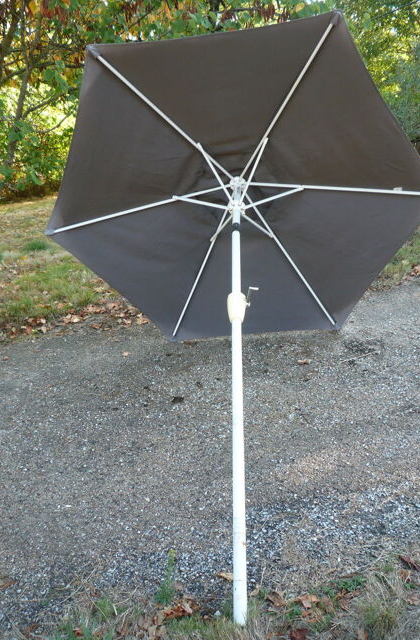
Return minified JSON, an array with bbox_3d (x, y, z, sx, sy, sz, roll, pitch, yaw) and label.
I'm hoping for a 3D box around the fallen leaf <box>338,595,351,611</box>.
[{"bbox_3d":[0.381,0.801,1.573,0.032,0.020,0.042,-6,20,0],"label":"fallen leaf"}]

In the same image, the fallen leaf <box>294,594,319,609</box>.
[{"bbox_3d":[0.277,0.807,1.590,0.068,0.020,0.035,-6,20,0],"label":"fallen leaf"}]

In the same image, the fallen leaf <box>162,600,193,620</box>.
[{"bbox_3d":[-0.094,0.844,1.611,0.085,0.022,0.045,-8,19,-6],"label":"fallen leaf"}]

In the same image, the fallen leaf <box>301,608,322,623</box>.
[{"bbox_3d":[0.285,0.830,1.557,0.057,0.016,0.036,0,20,14],"label":"fallen leaf"}]

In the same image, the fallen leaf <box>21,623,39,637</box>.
[{"bbox_3d":[-0.521,0.893,1.600,0.049,0.014,0.027,-18,23,-31],"label":"fallen leaf"}]

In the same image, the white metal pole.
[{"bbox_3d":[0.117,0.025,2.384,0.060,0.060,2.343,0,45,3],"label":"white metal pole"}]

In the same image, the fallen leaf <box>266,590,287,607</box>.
[{"bbox_3d":[0.193,0.808,1.609,0.059,0.022,0.039,5,22,28],"label":"fallen leaf"}]

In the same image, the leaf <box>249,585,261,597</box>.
[{"bbox_3d":[0.133,0.809,1.660,0.043,0.014,0.022,-22,25,-40],"label":"leaf"}]

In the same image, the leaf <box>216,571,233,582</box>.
[{"bbox_3d":[0.045,0.792,1.714,0.050,0.012,0.039,1,21,19],"label":"leaf"}]

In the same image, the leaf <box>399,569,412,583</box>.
[{"bbox_3d":[0.585,0.765,1.661,0.037,0.016,0.032,5,22,27],"label":"leaf"}]

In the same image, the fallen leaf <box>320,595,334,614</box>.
[{"bbox_3d":[0.333,0.806,1.572,0.037,0.020,0.056,-6,20,0],"label":"fallen leaf"}]

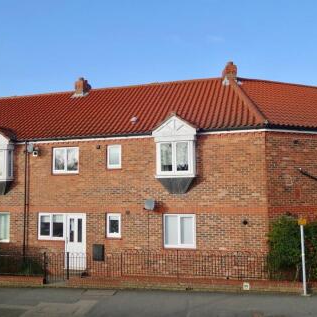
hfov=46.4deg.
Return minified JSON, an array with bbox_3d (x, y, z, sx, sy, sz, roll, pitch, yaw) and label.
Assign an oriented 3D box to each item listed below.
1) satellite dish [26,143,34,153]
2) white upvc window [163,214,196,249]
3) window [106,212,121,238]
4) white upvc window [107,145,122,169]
[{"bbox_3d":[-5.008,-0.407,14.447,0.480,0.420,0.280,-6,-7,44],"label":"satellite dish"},{"bbox_3d":[0.764,2.542,12.864,1.163,1.186,0.100,-2,-5,16],"label":"white upvc window"},{"bbox_3d":[-1.635,2.493,13.604,0.587,0.890,0.100,-2,-6,17],"label":"window"},{"bbox_3d":[-1.647,-0.046,13.853,0.577,0.905,0.100,-2,-6,17],"label":"white upvc window"}]

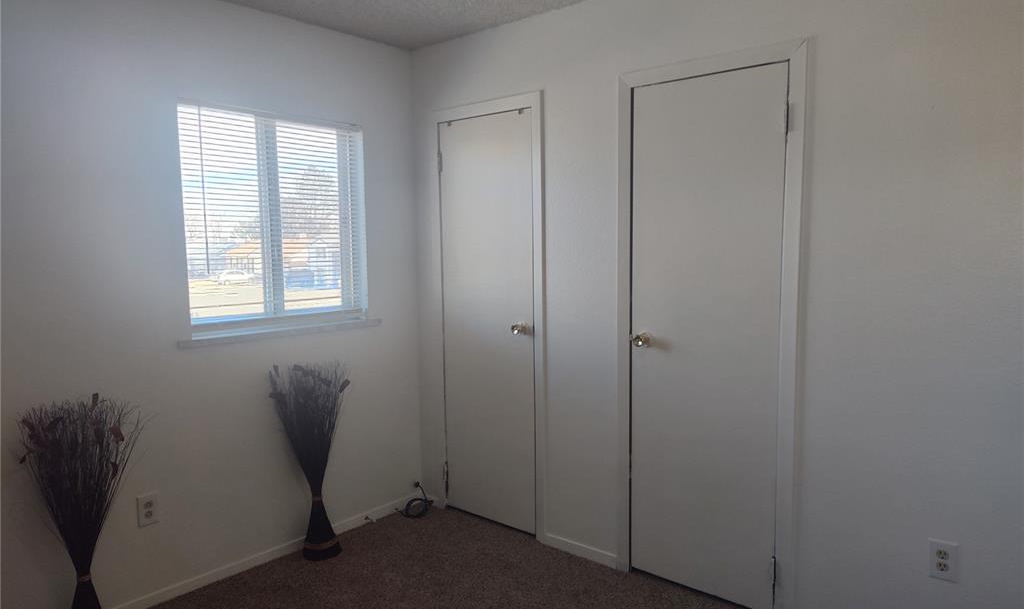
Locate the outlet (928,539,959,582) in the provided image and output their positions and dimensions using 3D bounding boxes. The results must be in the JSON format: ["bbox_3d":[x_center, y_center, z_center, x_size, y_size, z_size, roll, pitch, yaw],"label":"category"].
[{"bbox_3d":[1.367,0.813,2.151,0.075,0.120,0.008,4,7,40],"label":"outlet"}]

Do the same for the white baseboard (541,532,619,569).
[{"bbox_3d":[0.306,1.114,3.087,0.390,0.058,0.013,4,7,40],"label":"white baseboard"}]

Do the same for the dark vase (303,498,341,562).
[{"bbox_3d":[-0.877,1.013,3.142,0.175,0.275,0.175,-1,5,0],"label":"dark vase"}]

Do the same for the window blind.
[{"bbox_3d":[-1.040,-0.369,3.075,0.090,0.960,0.890,4,7,40],"label":"window blind"}]

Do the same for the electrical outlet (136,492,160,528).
[{"bbox_3d":[-1.425,0.808,2.667,0.008,0.119,0.074,4,7,40],"label":"electrical outlet"}]

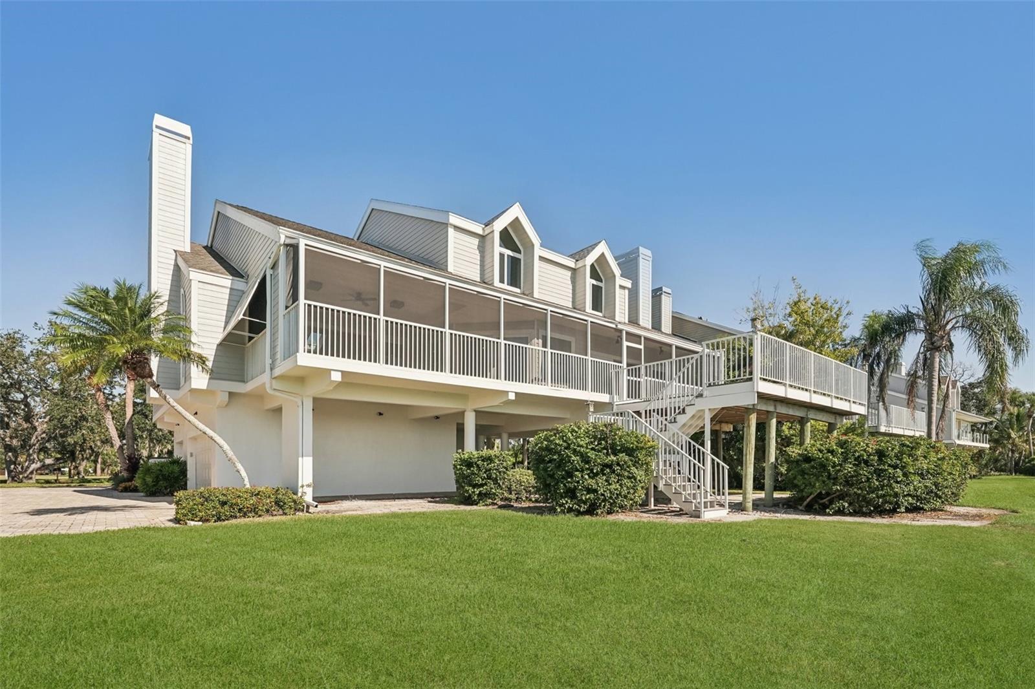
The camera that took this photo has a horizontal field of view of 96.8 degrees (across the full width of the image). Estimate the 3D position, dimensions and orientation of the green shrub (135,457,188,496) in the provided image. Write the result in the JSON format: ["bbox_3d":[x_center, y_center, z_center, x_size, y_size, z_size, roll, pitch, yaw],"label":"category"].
[{"bbox_3d":[-11.851,4.410,15.300,1.500,1.250,1.450,8,-12,-40],"label":"green shrub"}]

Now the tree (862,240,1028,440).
[{"bbox_3d":[16.047,0.608,17.300,5.100,8.700,4.900,8,-12,-40],"label":"tree"}]

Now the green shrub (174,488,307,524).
[{"bbox_3d":[-5.815,3.357,9.600,2.300,0.600,1.000,8,-12,-40],"label":"green shrub"}]

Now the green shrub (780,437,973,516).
[{"bbox_3d":[10.387,3.689,13.200,3.700,2.000,3.800,8,-12,-40],"label":"green shrub"}]

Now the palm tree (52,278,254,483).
[{"bbox_3d":[-9.750,1.115,12.200,4.400,5.300,3.800,8,-12,-40],"label":"palm tree"}]

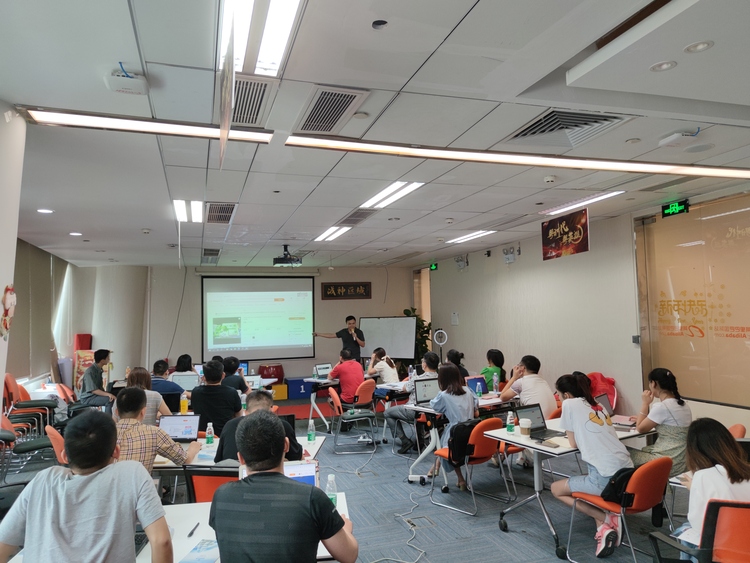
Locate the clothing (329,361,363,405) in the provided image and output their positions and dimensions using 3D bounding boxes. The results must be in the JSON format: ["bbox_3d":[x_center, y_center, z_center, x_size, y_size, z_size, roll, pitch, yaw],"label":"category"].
[{"bbox_3d":[-0.412,1.514,7.800,0.500,0.640,0.420,1,-5,-38],"label":"clothing"}]

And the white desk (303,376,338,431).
[{"bbox_3d":[-0.478,1.971,8.735,1.300,0.740,0.620,1,-5,-40],"label":"white desk"}]

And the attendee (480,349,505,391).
[{"bbox_3d":[1.550,1.516,6.976,0.470,1.200,0.750,2,-5,-44],"label":"attendee"}]

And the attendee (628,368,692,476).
[{"bbox_3d":[2.061,1.254,3.718,0.480,1.220,0.800,1,-4,-33],"label":"attendee"}]

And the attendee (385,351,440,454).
[{"bbox_3d":[0.483,1.474,6.352,0.800,1.270,0.500,-4,-4,33],"label":"attendee"}]

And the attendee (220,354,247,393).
[{"bbox_3d":[-1.667,1.553,6.198,0.500,1.325,0.780,-1,-4,0],"label":"attendee"}]

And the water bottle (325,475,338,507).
[{"bbox_3d":[-0.205,1.019,2.498,0.060,0.178,0.060,0,-4,-19],"label":"water bottle"}]

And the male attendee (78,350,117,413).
[{"bbox_3d":[-4.305,1.754,8.100,0.720,1.360,0.460,0,-4,-28],"label":"male attendee"}]

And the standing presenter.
[{"bbox_3d":[-0.672,1.565,10.244,1.000,1.767,0.420,-1,-4,0],"label":"standing presenter"}]

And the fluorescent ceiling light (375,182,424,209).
[{"bbox_3d":[0.134,-0.806,4.952,0.290,0.070,1.180,0,-4,-19],"label":"fluorescent ceiling light"}]

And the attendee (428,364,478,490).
[{"bbox_3d":[0.813,1.447,5.320,0.480,1.250,0.680,-1,-4,-21],"label":"attendee"}]

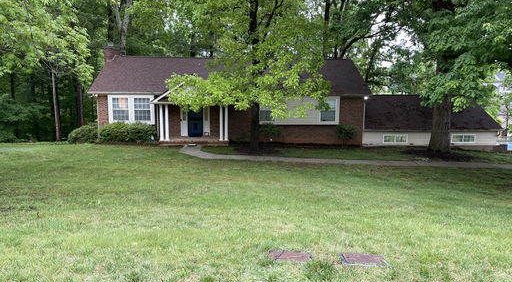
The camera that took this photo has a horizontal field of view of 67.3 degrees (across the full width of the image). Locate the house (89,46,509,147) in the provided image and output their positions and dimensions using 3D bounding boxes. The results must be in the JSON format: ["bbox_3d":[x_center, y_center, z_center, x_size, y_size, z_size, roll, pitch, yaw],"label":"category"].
[{"bbox_3d":[2.532,-3.075,25.781,24.000,5.500,8.940,0,9,-4],"label":"house"}]

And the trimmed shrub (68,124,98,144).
[{"bbox_3d":[-9.761,-0.473,22.466,1.700,1.130,1.500,0,9,-4],"label":"trimmed shrub"}]

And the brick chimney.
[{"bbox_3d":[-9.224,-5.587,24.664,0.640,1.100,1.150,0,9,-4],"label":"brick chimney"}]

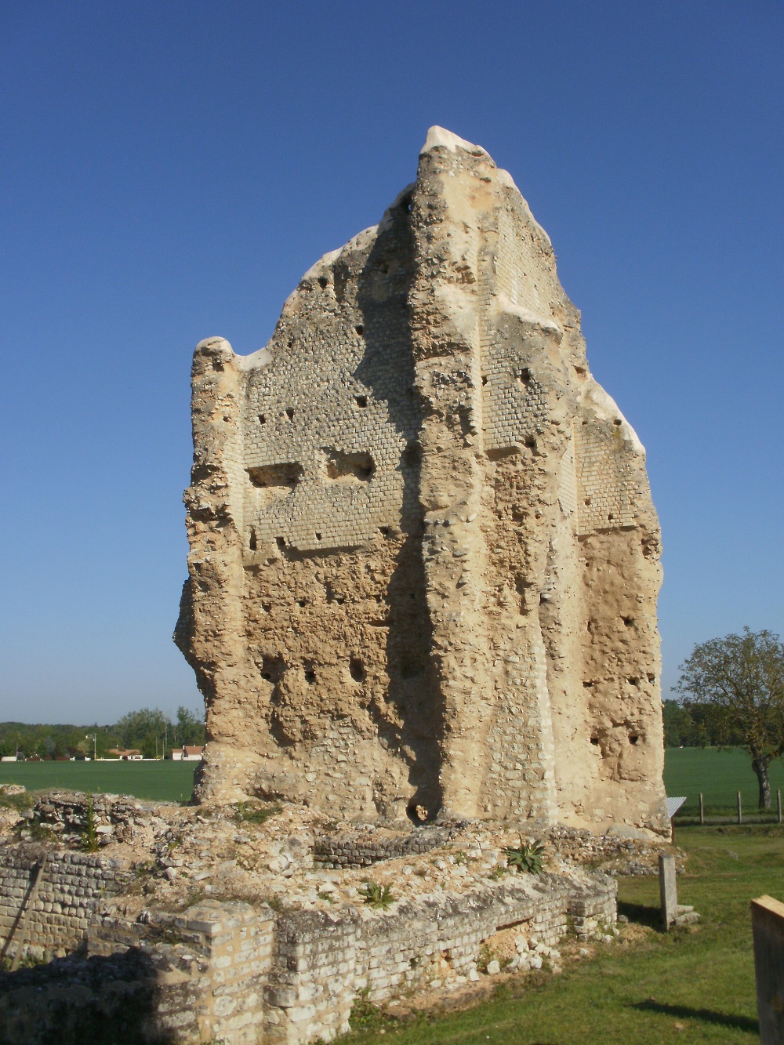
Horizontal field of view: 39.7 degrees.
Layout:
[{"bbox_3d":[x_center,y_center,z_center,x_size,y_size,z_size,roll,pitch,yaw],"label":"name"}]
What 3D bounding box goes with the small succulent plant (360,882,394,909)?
[{"bbox_3d":[-0.179,4.420,12.900,0.420,0.280,0.400,-1,-12,0],"label":"small succulent plant"}]

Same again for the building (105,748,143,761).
[{"bbox_3d":[-103.343,89.869,420.000,13.600,4.700,9.000,1,-12,-7],"label":"building"}]

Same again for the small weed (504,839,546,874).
[{"bbox_3d":[1.972,4.947,16.100,0.600,0.460,0.560,-1,-12,0],"label":"small weed"}]

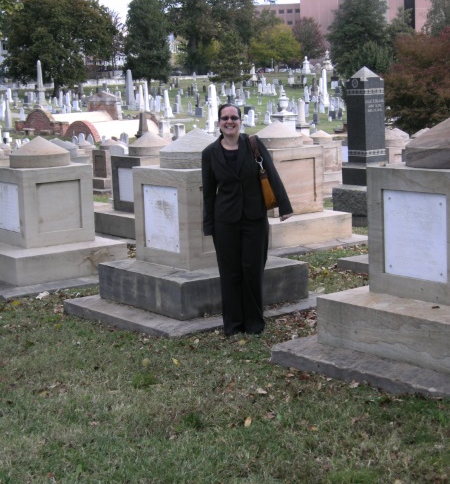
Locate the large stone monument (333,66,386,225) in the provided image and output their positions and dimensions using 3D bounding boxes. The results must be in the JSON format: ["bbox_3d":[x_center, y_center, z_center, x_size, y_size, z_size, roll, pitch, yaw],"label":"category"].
[{"bbox_3d":[1.969,-1.335,15.004,0.680,2.190,0.680,-8,10,-35],"label":"large stone monument"}]

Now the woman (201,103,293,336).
[{"bbox_3d":[0.155,-0.165,7.731,0.630,1.645,0.360,-2,8,1],"label":"woman"}]

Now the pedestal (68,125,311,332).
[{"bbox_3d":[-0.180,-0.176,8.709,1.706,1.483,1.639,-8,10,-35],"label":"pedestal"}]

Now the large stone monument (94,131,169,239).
[{"bbox_3d":[-1.049,-0.858,15.355,1.238,1.450,1.238,-8,10,-34],"label":"large stone monument"}]

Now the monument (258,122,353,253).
[{"bbox_3d":[0.688,-0.760,13.246,1.249,1.450,1.249,-8,10,-34],"label":"monument"}]

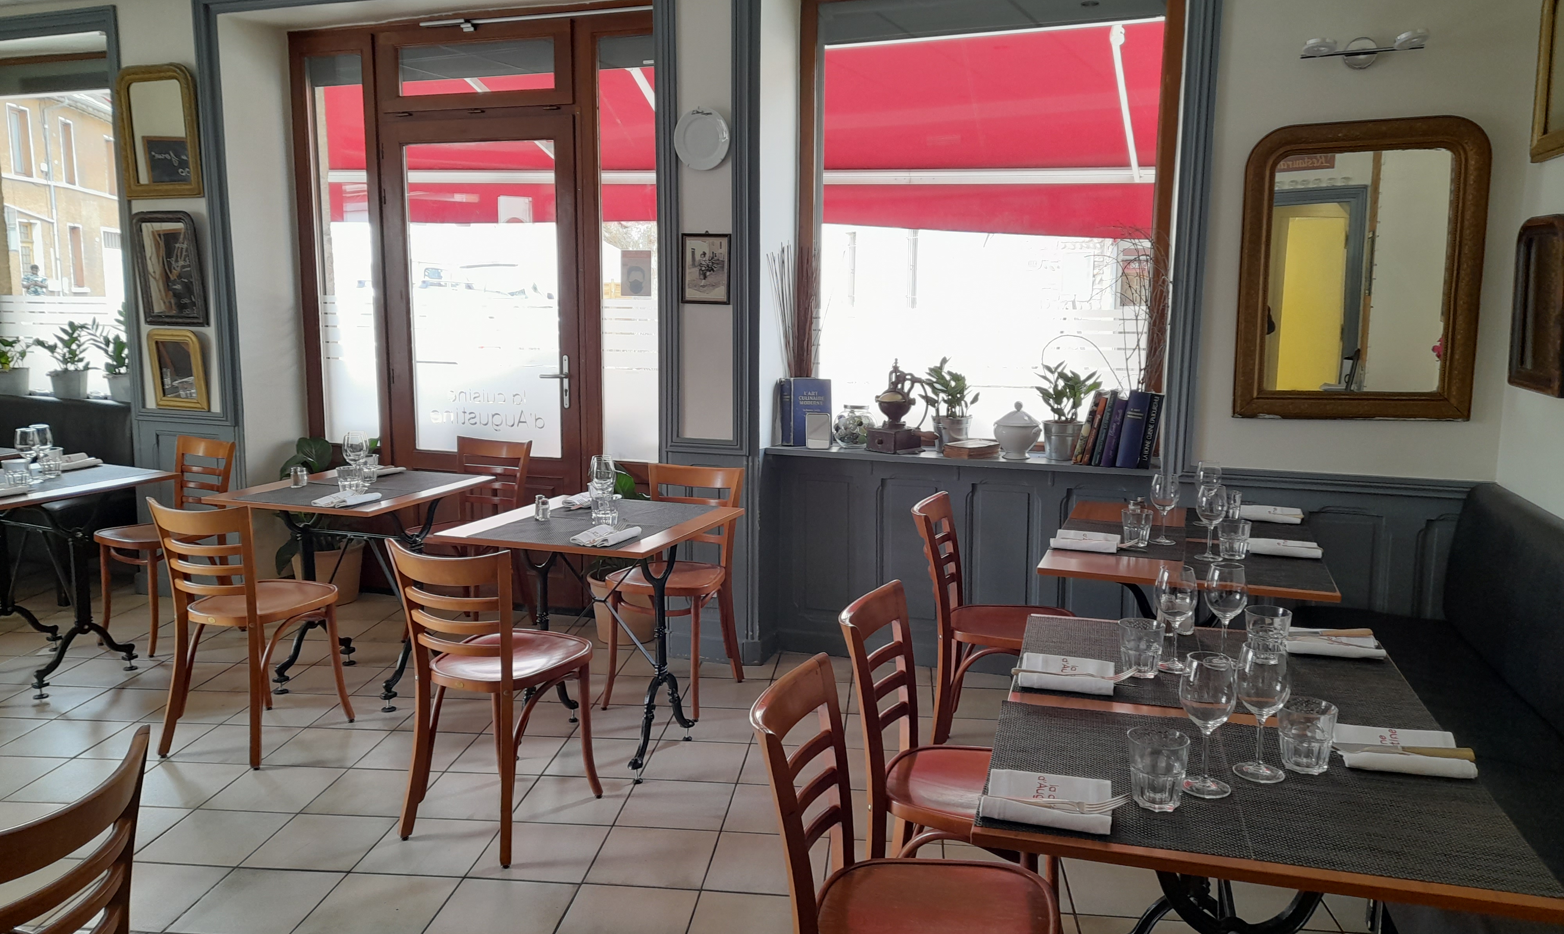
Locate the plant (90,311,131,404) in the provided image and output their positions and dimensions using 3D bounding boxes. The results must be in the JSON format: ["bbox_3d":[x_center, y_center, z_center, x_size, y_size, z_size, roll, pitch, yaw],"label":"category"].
[{"bbox_3d":[-3.430,-0.573,5.850,0.330,0.480,0.330,4,10,20],"label":"plant"}]

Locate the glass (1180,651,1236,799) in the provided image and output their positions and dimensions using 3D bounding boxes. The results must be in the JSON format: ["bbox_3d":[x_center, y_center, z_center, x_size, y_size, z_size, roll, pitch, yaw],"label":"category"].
[{"bbox_3d":[0.623,0.376,1.649,0.084,0.195,0.084,3,9,16],"label":"glass"}]

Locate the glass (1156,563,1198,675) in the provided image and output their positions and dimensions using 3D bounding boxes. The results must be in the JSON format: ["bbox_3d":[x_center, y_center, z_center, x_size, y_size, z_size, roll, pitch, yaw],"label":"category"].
[{"bbox_3d":[0.761,0.291,2.178,0.084,0.196,0.084,3,9,16],"label":"glass"}]

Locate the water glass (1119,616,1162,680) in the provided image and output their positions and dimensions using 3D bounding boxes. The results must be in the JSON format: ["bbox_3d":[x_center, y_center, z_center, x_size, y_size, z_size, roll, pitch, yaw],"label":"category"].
[{"bbox_3d":[0.684,0.347,2.143,0.087,0.096,0.087,3,9,16],"label":"water glass"}]

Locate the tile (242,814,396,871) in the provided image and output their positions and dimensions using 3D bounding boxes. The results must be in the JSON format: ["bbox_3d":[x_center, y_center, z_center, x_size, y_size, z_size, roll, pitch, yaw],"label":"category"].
[{"bbox_3d":[-1.245,1.020,3.067,0.300,0.010,0.300,1,9,6],"label":"tile"}]

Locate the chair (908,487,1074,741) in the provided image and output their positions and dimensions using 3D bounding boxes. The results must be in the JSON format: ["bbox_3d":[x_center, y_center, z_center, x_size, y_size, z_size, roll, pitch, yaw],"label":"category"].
[{"bbox_3d":[0.697,0.522,3.484,0.497,0.835,0.410,3,9,18],"label":"chair"}]

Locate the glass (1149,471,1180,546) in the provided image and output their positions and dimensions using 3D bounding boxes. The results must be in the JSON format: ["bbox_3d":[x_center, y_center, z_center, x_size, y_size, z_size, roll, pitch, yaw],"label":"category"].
[{"bbox_3d":[1.099,0.122,3.243,0.084,0.197,0.084,3,10,20],"label":"glass"}]

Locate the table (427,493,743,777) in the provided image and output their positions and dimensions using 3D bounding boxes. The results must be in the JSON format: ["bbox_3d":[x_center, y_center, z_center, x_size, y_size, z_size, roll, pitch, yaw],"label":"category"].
[{"bbox_3d":[-0.577,0.544,3.616,0.690,0.756,0.690,3,9,21],"label":"table"}]

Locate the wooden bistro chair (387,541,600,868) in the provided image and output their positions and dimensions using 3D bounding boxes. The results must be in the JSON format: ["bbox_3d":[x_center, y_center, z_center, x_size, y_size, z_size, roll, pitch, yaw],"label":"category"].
[{"bbox_3d":[-0.783,0.582,3.127,0.410,0.835,0.497,4,10,24],"label":"wooden bistro chair"}]

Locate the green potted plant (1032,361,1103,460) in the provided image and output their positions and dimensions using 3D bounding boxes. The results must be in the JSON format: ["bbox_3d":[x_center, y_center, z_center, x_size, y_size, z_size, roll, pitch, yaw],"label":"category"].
[{"bbox_3d":[1.076,-0.209,4.232,0.260,0.375,0.250,3,10,19],"label":"green potted plant"}]

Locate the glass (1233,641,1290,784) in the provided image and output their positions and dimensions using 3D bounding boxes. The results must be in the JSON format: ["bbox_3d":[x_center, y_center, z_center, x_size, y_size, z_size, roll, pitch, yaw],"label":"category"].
[{"bbox_3d":[0.727,0.366,1.701,0.083,0.199,0.083,4,10,20],"label":"glass"}]

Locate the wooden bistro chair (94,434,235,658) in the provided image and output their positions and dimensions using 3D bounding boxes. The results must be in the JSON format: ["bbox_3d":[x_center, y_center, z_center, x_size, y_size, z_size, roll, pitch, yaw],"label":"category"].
[{"bbox_3d":[-2.611,0.320,4.814,0.410,0.835,0.497,5,10,30],"label":"wooden bistro chair"}]

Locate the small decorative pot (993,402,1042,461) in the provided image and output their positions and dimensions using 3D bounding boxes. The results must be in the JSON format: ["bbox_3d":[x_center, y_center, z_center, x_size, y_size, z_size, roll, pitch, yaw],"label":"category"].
[{"bbox_3d":[0.877,-0.139,4.197,0.170,0.210,0.160,3,9,19],"label":"small decorative pot"}]

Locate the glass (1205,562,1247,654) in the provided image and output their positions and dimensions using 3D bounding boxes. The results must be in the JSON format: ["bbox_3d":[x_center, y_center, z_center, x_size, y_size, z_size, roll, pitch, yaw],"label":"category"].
[{"bbox_3d":[0.841,0.282,2.165,0.077,0.196,0.077,3,9,19],"label":"glass"}]

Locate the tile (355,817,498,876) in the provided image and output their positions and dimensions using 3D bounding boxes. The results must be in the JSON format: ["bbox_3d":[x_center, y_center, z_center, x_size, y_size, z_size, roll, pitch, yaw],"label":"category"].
[{"bbox_3d":[-0.950,1.030,3.057,0.302,0.010,0.302,1,9,6],"label":"tile"}]

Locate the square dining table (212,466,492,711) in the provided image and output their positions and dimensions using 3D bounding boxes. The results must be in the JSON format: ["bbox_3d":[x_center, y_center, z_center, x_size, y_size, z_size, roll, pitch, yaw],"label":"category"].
[{"bbox_3d":[-1.551,0.450,4.175,0.705,0.754,0.713,3,10,20],"label":"square dining table"}]

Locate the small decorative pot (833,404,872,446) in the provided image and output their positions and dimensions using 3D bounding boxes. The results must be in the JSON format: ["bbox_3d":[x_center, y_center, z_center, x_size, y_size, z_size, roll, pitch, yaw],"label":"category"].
[{"bbox_3d":[0.293,-0.162,4.550,0.165,0.170,0.165,0,9,0],"label":"small decorative pot"}]

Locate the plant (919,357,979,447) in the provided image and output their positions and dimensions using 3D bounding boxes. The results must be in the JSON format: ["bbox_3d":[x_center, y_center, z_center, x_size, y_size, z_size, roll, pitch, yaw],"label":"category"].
[{"bbox_3d":[0.655,-0.239,4.420,0.230,0.370,0.220,3,10,19],"label":"plant"}]

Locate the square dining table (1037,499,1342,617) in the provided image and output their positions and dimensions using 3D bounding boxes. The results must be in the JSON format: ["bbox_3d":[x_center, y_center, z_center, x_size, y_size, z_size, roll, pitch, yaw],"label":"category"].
[{"bbox_3d":[1.190,0.583,3.385,0.718,0.750,1.022,3,10,20],"label":"square dining table"}]

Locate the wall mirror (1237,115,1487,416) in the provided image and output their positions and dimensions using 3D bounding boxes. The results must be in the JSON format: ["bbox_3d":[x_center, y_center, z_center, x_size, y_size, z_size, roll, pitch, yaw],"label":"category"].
[{"bbox_3d":[1.830,-0.618,3.604,0.690,0.925,0.055,3,9,19],"label":"wall mirror"}]

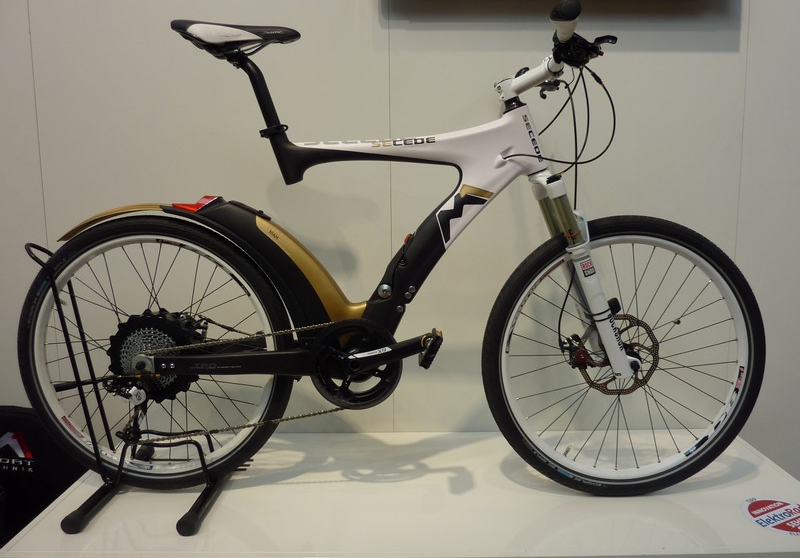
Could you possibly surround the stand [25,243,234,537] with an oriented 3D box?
[{"bbox_3d":[-0.646,0.223,1.386,0.468,0.609,0.380,0,7,2],"label":"stand"}]

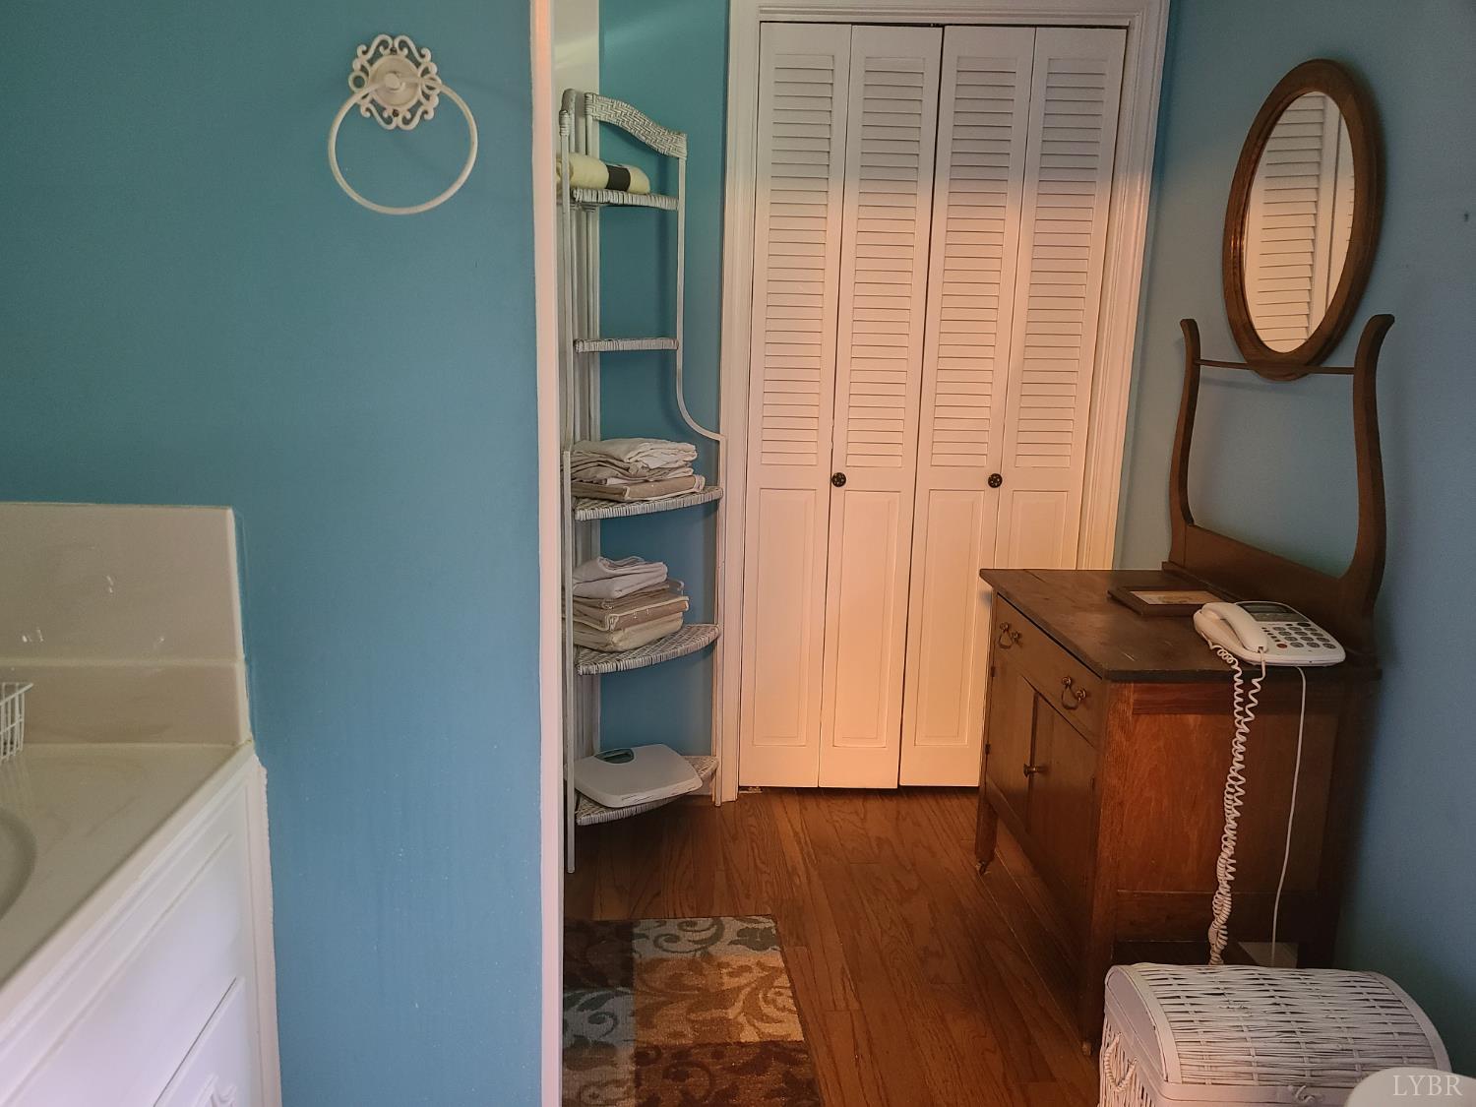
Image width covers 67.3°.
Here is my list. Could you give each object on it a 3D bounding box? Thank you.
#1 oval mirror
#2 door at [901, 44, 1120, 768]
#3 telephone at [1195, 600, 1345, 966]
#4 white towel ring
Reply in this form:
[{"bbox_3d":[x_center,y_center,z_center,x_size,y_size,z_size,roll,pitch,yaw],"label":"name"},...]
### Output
[{"bbox_3d":[1.102,-0.644,2.182,0.030,0.605,0.490,0,12,-4],"label":"oval mirror"},{"bbox_3d":[0.707,-0.316,2.950,0.452,2.000,0.035,1,12,-1],"label":"door"},{"bbox_3d":[0.950,0.418,2.042,0.205,0.590,0.290,1,12,-1],"label":"telephone"},{"bbox_3d":[-0.359,-0.460,1.190,0.157,0.190,0.055,1,12,-1],"label":"white towel ring"}]

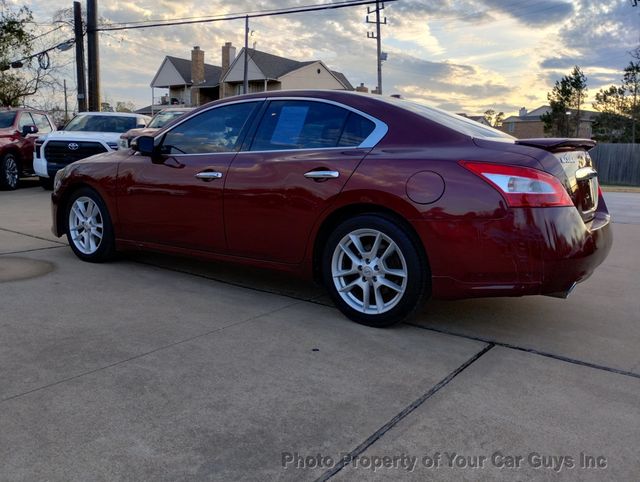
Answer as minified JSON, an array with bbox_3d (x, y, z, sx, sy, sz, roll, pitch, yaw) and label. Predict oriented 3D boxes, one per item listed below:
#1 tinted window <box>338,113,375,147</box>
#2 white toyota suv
[{"bbox_3d":[0.232,-0.661,3.076,0.203,0.236,0.030,8,-15,31],"label":"tinted window"},{"bbox_3d":[-5.494,-2.591,13.964,2.020,1.900,5.300,0,11,-3],"label":"white toyota suv"}]

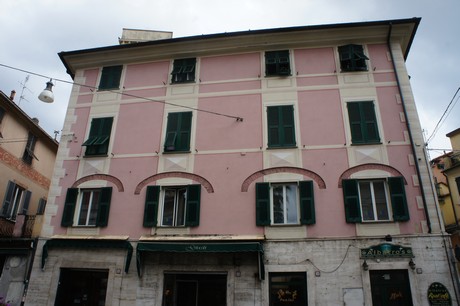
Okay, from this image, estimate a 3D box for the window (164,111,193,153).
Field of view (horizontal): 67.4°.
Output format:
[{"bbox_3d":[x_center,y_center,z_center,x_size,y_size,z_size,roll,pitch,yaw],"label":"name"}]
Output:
[{"bbox_3d":[-2.173,-0.916,14.454,1.113,1.885,0.150,-3,-23,8],"label":"window"}]

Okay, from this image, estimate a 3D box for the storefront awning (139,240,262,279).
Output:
[{"bbox_3d":[-1.031,3.653,11.781,4.400,1.190,0.600,-3,-22,8],"label":"storefront awning"}]

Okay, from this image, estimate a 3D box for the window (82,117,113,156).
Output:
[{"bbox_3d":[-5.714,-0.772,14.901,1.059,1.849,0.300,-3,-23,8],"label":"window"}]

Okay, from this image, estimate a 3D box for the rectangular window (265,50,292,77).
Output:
[{"bbox_3d":[2.072,-3.960,15.055,1.081,1.339,0.200,-3,-23,8],"label":"rectangular window"}]

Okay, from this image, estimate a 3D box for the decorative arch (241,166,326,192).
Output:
[{"bbox_3d":[1.973,0.961,12.995,3.121,0.934,0.100,-3,-23,8],"label":"decorative arch"}]

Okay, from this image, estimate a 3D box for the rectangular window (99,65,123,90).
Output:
[{"bbox_3d":[-5.612,-3.545,16.183,1.032,1.352,0.120,-3,-23,8],"label":"rectangular window"}]

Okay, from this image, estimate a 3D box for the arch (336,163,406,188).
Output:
[{"bbox_3d":[5.124,0.790,12.547,2.388,0.891,0.100,-3,-23,8],"label":"arch"}]

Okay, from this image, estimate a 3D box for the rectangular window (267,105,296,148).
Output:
[{"bbox_3d":[2.054,-1.092,13.862,1.095,1.897,0.120,-3,-23,8],"label":"rectangular window"}]

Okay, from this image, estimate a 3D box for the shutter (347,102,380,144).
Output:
[{"bbox_3d":[5.181,-1.202,13.391,1.049,1.885,0.120,-3,-23,8],"label":"shutter"}]

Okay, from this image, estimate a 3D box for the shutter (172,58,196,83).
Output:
[{"bbox_3d":[-2.029,-3.634,15.254,1.070,1.353,0.240,-3,-22,8],"label":"shutter"}]

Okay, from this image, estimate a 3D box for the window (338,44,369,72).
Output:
[{"bbox_3d":[5.066,-3.897,14.205,1.058,1.310,0.260,-3,-22,8],"label":"window"}]

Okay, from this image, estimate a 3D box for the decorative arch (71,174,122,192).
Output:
[{"bbox_3d":[-5.386,1.228,14.100,2.317,0.811,0.100,-3,-23,8],"label":"decorative arch"}]

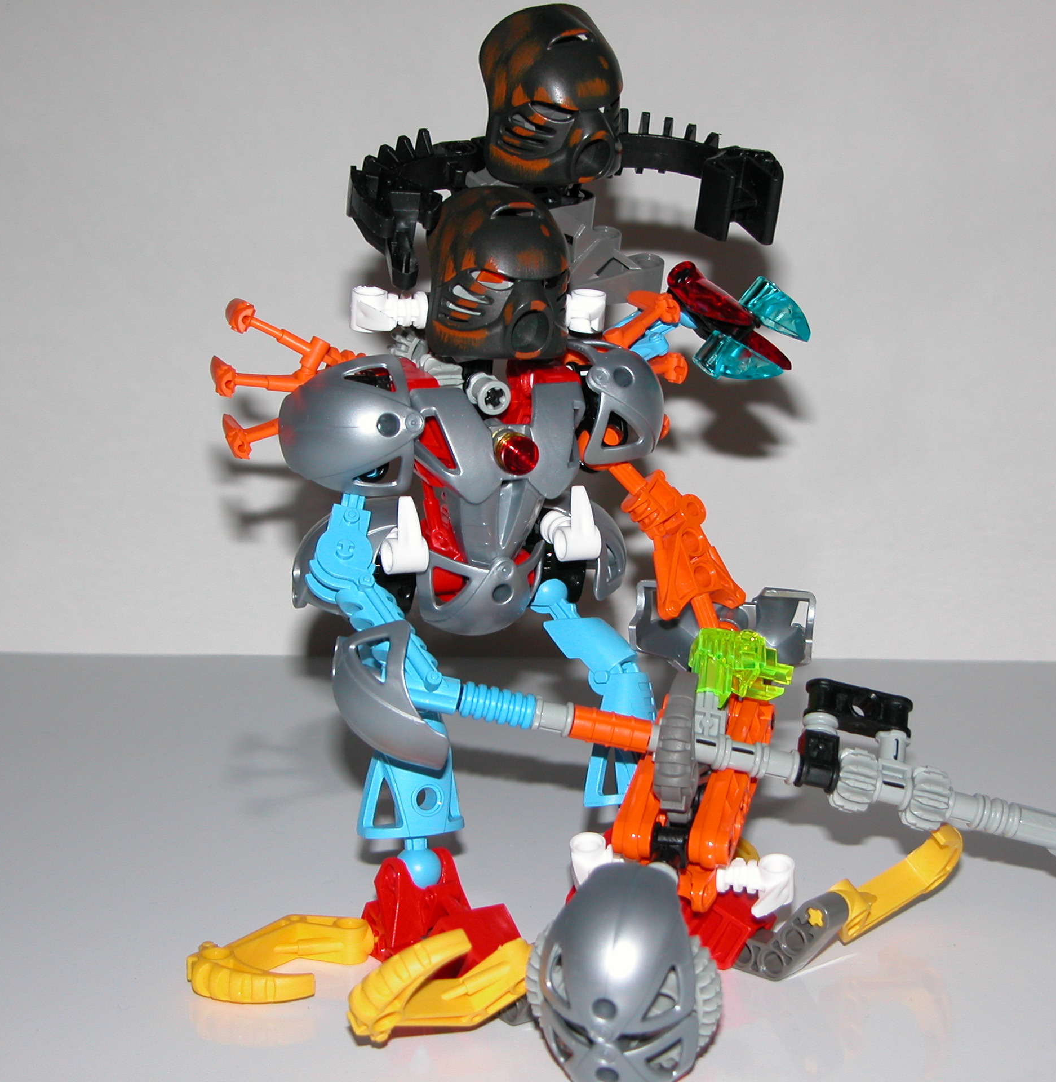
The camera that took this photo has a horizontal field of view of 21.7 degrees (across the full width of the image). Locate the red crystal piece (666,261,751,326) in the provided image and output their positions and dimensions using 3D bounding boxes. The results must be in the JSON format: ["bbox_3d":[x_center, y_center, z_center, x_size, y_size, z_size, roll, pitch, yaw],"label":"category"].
[{"bbox_3d":[0.041,-0.056,0.622,0.022,0.009,0.009,34,0,9],"label":"red crystal piece"}]

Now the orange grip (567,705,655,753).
[{"bbox_3d":[0.017,0.039,0.570,0.016,0.007,0.007,12,-28,-8],"label":"orange grip"}]

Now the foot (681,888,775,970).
[{"bbox_3d":[0.036,0.081,0.654,0.029,0.024,0.042,-7,16,-26],"label":"foot"}]

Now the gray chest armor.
[{"bbox_3d":[-0.012,-0.012,0.613,0.080,0.058,0.044,-5,17,-19],"label":"gray chest armor"}]

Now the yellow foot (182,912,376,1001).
[{"bbox_3d":[-0.054,0.092,0.608,0.039,0.009,0.033,2,14,9],"label":"yellow foot"}]

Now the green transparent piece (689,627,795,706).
[{"bbox_3d":[0.045,0.027,0.584,0.021,0.014,0.012,12,57,-8],"label":"green transparent piece"}]

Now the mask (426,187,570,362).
[{"bbox_3d":[-0.006,-0.057,0.590,0.029,0.036,0.025,-5,25,-19],"label":"mask"}]

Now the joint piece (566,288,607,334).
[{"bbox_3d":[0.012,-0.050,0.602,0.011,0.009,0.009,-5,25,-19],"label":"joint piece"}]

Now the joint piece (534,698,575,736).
[{"bbox_3d":[0.005,0.039,0.603,0.008,0.007,0.007,12,0,5],"label":"joint piece"}]

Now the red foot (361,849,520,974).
[{"bbox_3d":[-0.022,0.084,0.641,0.029,0.024,0.039,-4,15,-16],"label":"red foot"}]

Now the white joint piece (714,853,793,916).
[{"bbox_3d":[0.047,0.072,0.568,0.018,0.009,0.015,6,27,0],"label":"white joint piece"}]

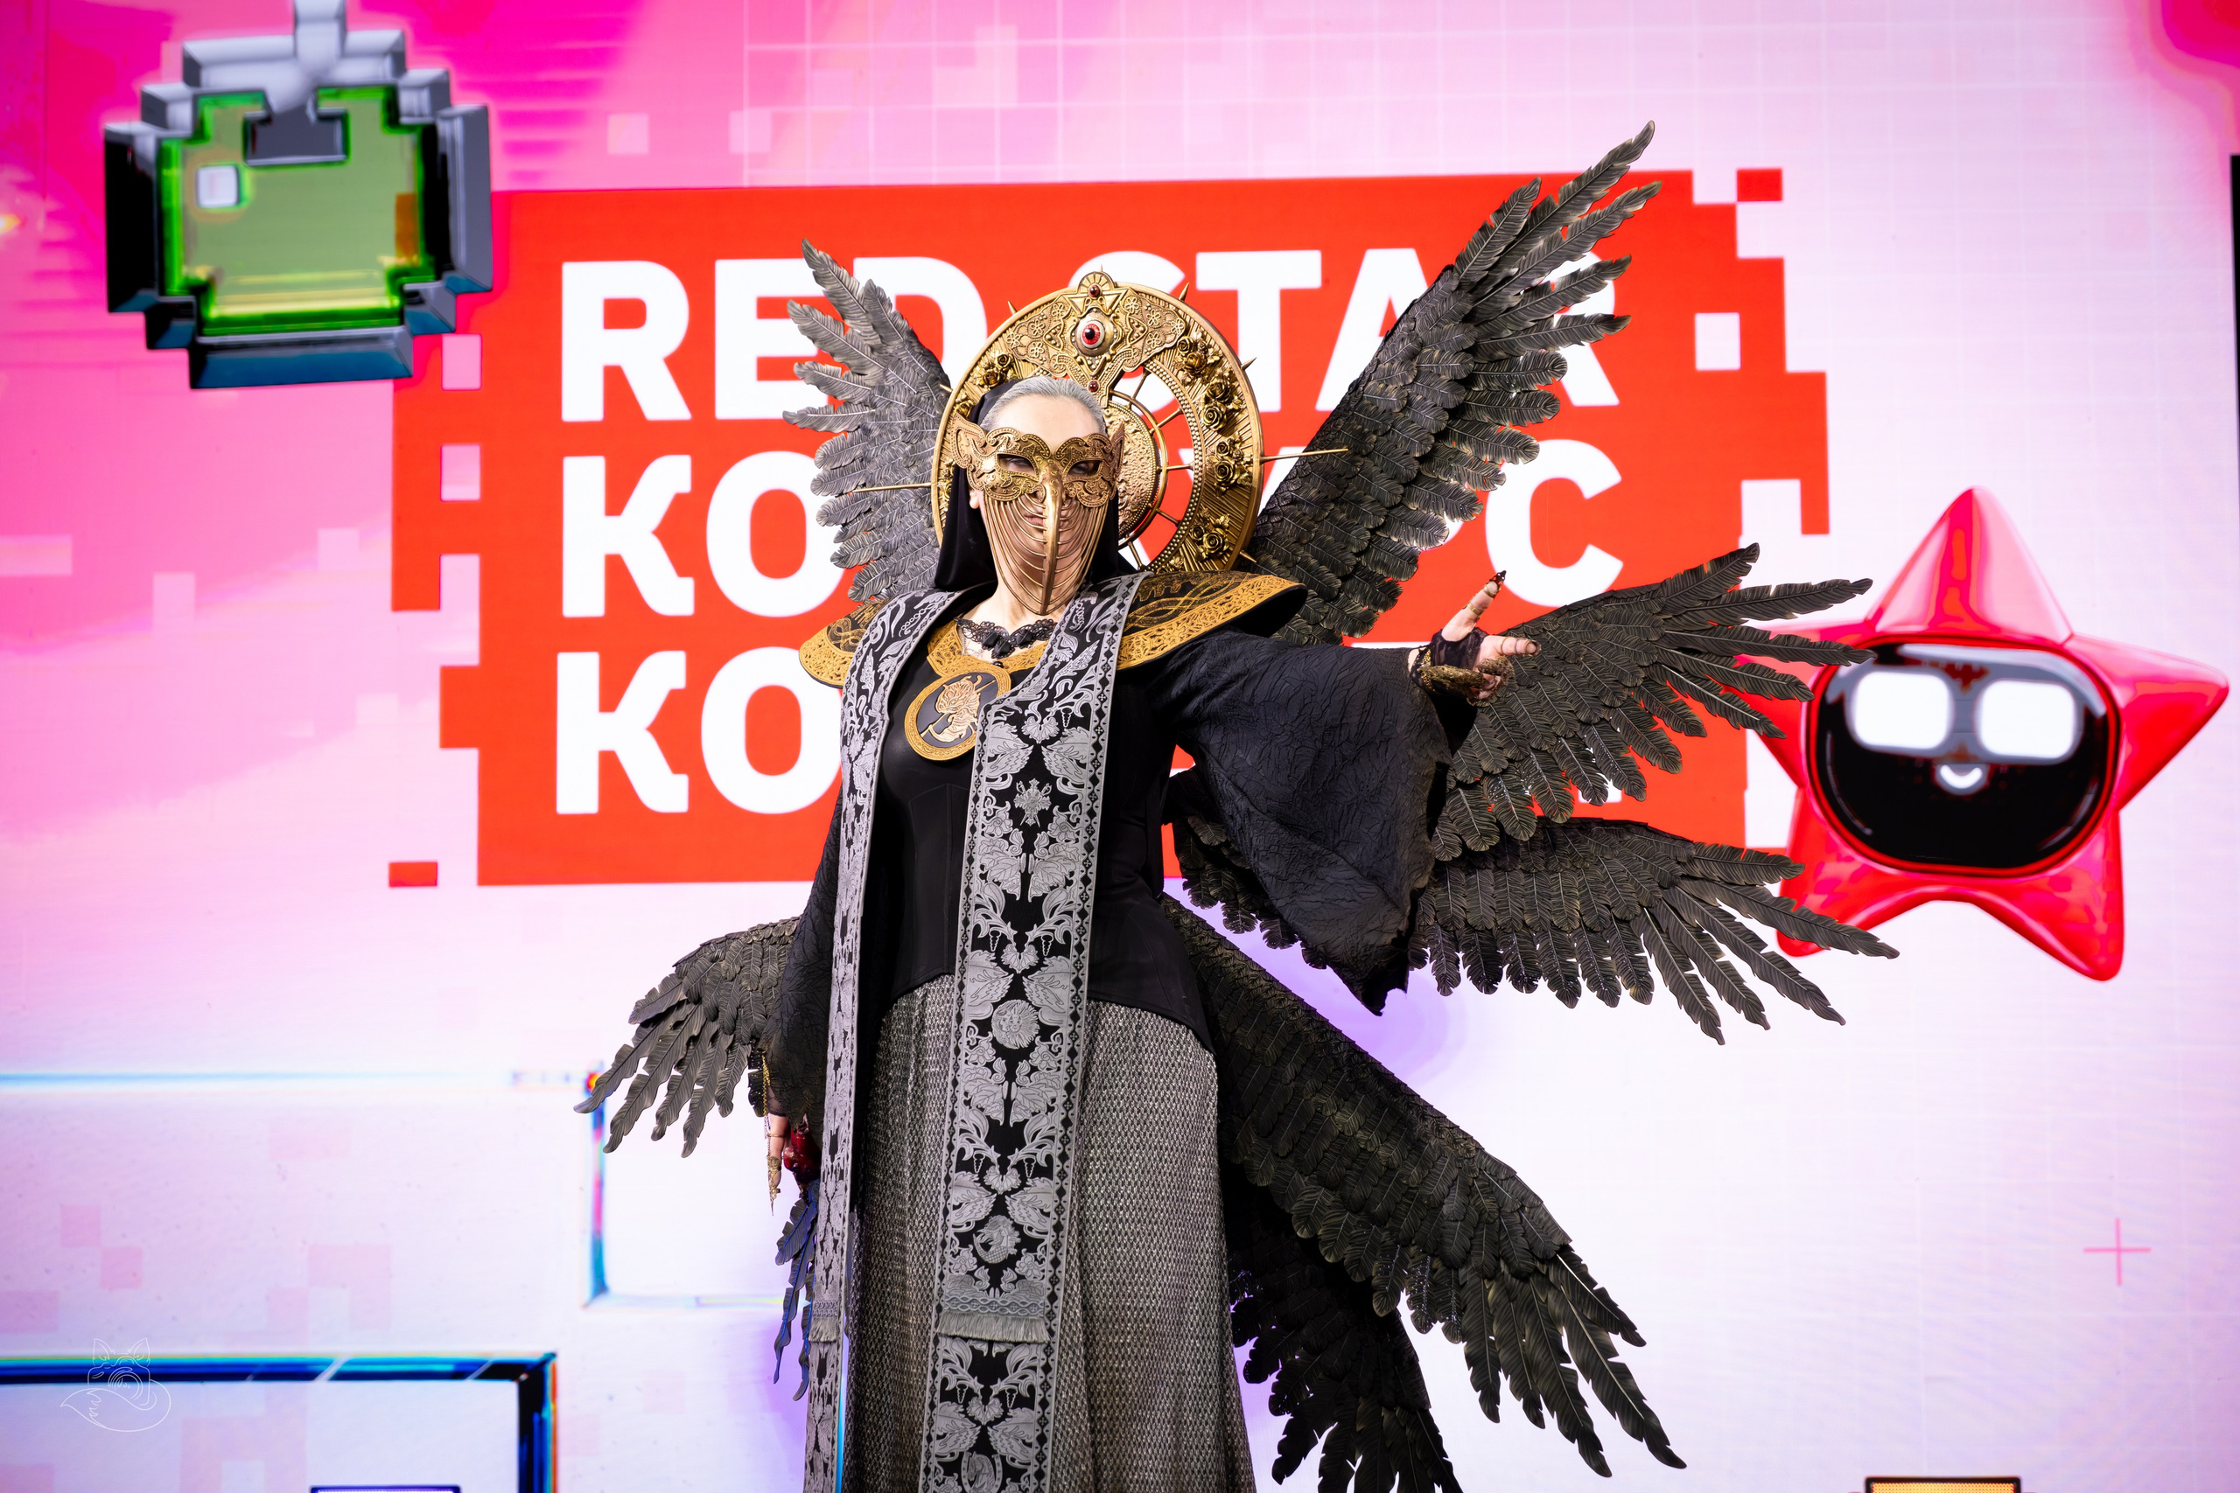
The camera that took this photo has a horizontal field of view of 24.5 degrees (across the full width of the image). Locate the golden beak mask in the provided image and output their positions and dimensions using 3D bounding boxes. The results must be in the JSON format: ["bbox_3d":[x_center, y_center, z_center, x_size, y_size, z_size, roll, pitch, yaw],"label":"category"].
[{"bbox_3d":[-0.095,-0.253,5.700,0.190,0.230,0.140,6,-9,-11],"label":"golden beak mask"}]

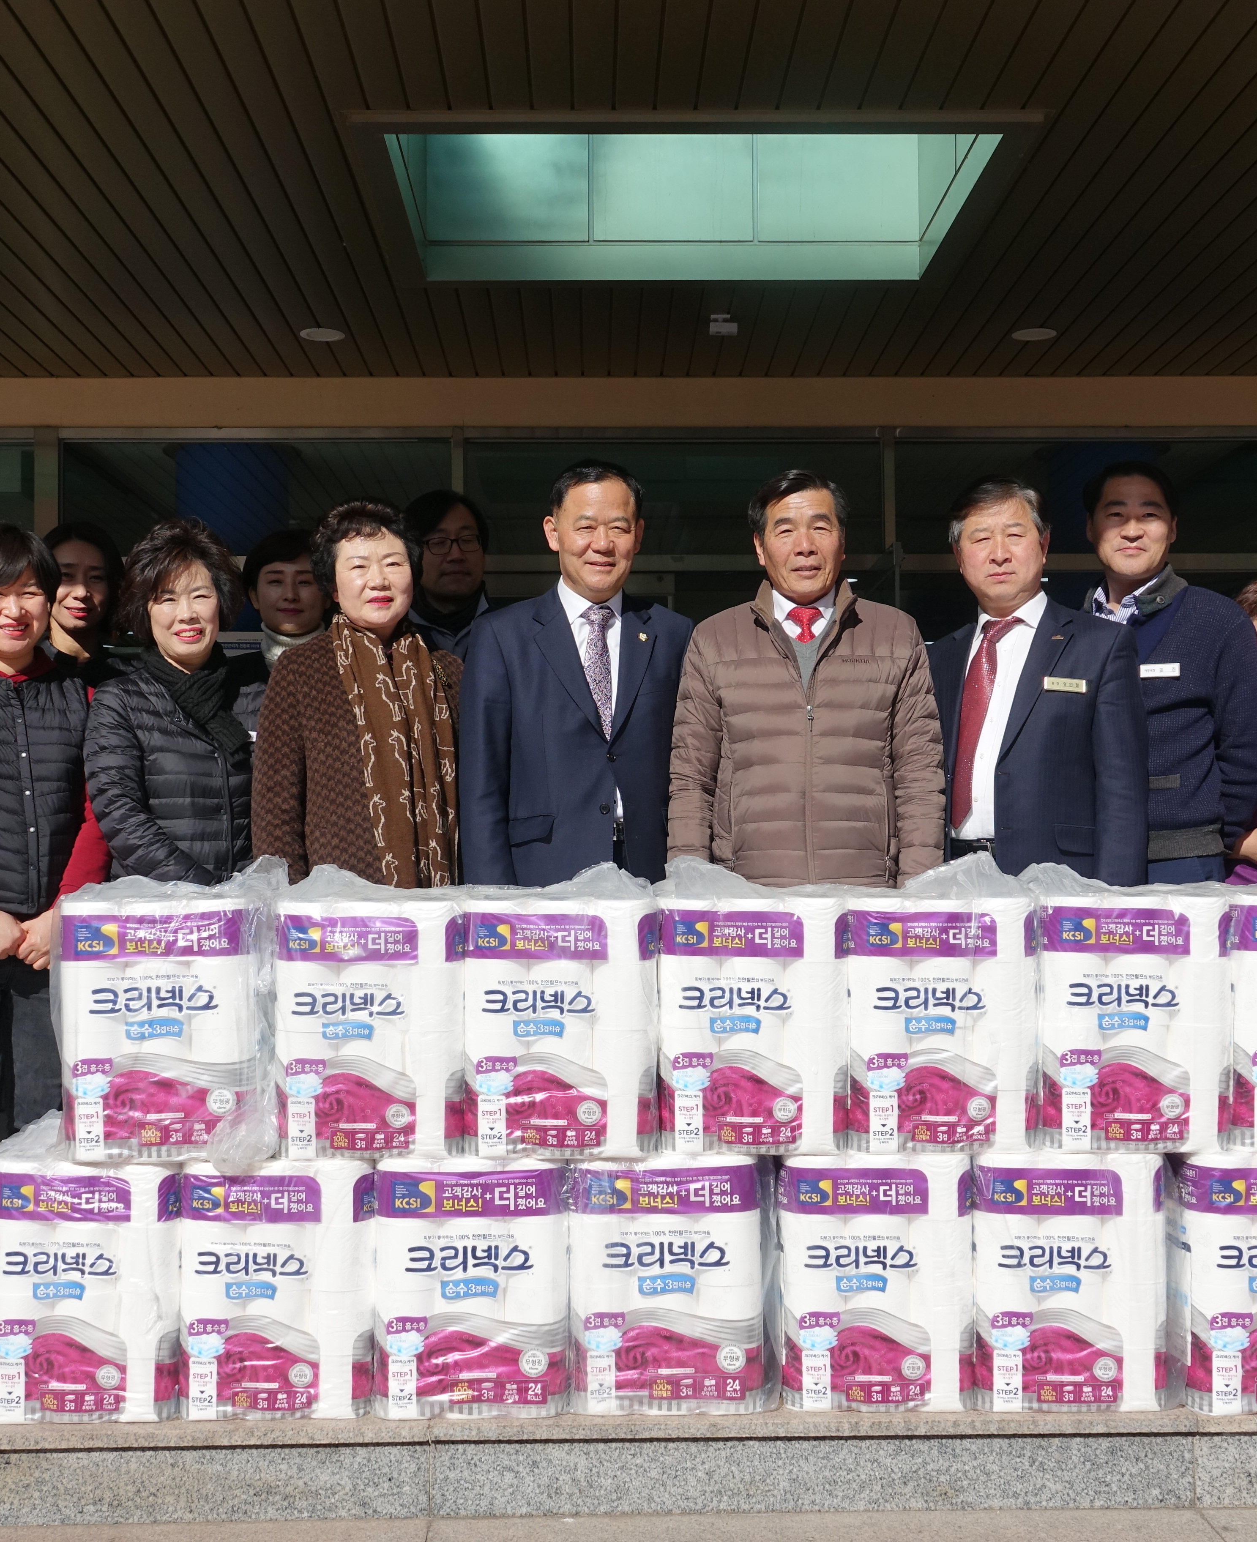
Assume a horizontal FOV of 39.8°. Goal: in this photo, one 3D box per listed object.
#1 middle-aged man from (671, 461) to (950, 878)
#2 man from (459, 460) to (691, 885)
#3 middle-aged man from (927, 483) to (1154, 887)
[{"bbox_3d":[0.338,0.262,3.292,0.530,1.677,0.310,-1,-2,5],"label":"middle-aged man"},{"bbox_3d":[-0.091,0.255,3.292,0.490,1.698,0.300,0,-2,-6],"label":"man"},{"bbox_3d":[0.779,0.257,3.363,0.520,1.660,0.310,-2,-3,36],"label":"middle-aged man"}]

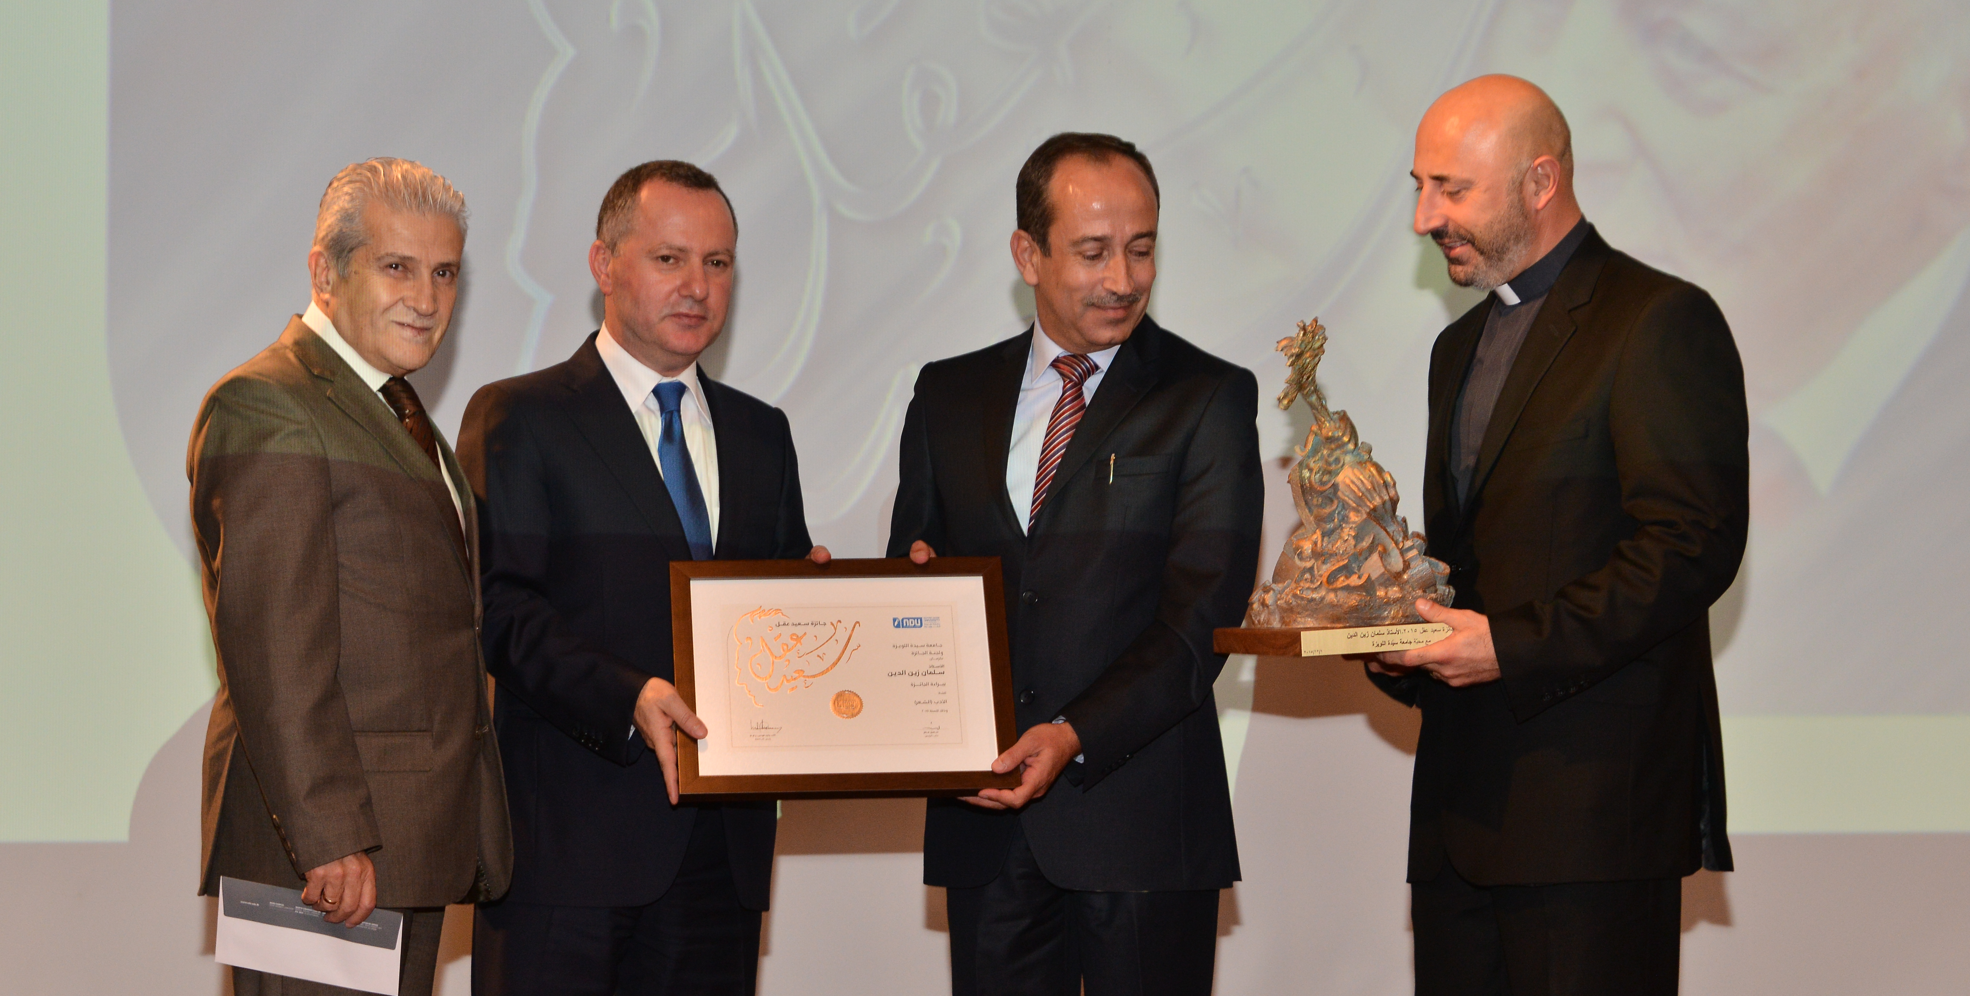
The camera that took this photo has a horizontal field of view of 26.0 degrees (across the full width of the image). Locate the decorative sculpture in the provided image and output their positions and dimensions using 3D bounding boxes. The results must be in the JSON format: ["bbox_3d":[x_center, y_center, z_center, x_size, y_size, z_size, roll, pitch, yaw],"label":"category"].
[{"bbox_3d":[0.435,-0.030,5.150,0.215,0.372,0.165,-2,0,-28],"label":"decorative sculpture"}]

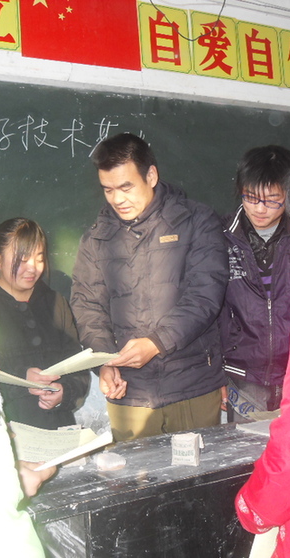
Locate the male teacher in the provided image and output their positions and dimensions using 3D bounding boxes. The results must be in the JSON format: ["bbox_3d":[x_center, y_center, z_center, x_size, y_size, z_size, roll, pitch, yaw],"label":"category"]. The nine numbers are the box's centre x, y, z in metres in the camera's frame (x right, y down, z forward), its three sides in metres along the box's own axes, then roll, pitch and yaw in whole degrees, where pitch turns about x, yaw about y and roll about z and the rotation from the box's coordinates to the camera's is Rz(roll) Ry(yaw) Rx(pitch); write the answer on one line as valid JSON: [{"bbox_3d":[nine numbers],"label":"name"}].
[{"bbox_3d":[0.055,0.381,1.908,0.540,1.660,0.430,-6,-4,24],"label":"male teacher"}]

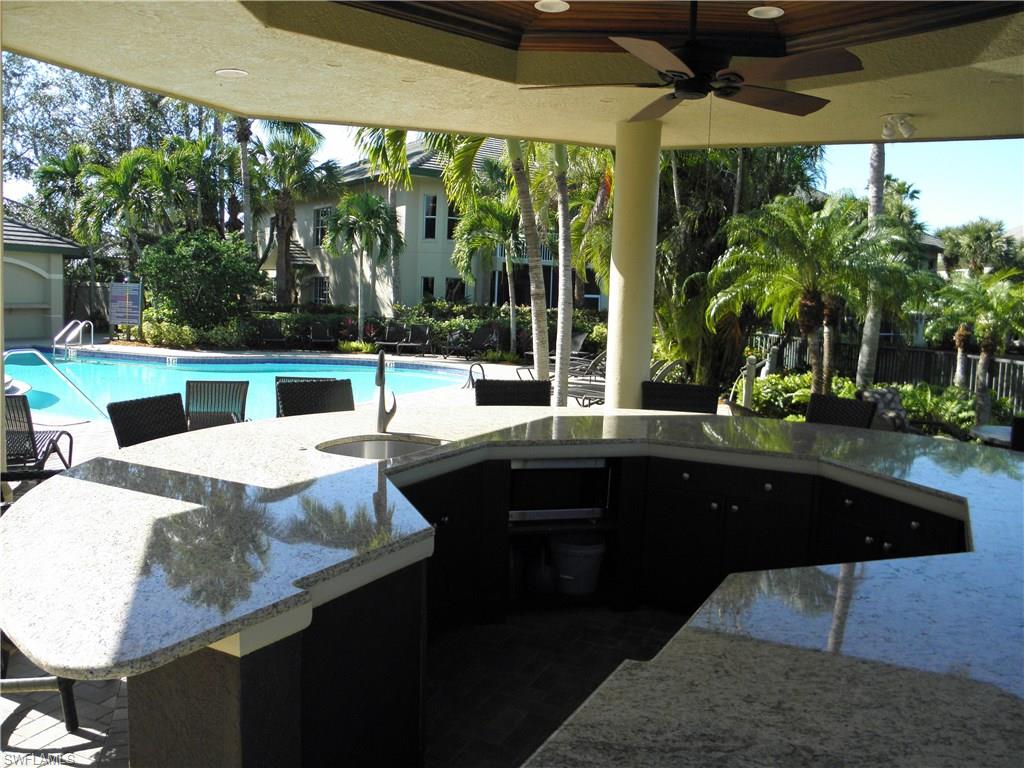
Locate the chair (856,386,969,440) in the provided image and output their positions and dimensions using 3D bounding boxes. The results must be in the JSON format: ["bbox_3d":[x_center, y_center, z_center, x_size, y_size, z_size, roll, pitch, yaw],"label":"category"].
[{"bbox_3d":[3.984,0.520,8.044,0.650,0.800,1.300,0,6,-20],"label":"chair"}]

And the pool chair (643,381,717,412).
[{"bbox_3d":[1.205,0.531,6.038,0.560,1.020,0.580,3,6,12],"label":"pool chair"}]

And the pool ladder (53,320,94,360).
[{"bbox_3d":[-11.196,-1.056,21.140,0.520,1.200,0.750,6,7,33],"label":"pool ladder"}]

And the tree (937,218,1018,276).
[{"bbox_3d":[19.944,-4.048,35.735,3.300,6.000,3.300,4,6,29],"label":"tree"}]

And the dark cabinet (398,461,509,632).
[{"bbox_3d":[-0.610,0.786,3.909,0.600,0.840,0.920,5,7,26],"label":"dark cabinet"}]

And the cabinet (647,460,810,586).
[{"bbox_3d":[1.238,0.801,4.566,0.870,0.860,0.580,4,6,27],"label":"cabinet"}]

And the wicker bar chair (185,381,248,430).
[{"bbox_3d":[-2.885,0.314,8.038,0.580,0.770,0.900,-1,7,-24],"label":"wicker bar chair"}]

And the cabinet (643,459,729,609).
[{"bbox_3d":[1.047,0.772,4.551,0.420,0.840,0.600,5,7,27],"label":"cabinet"}]

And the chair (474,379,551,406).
[{"bbox_3d":[0.061,0.553,5.791,0.560,1.080,0.580,0,5,-13],"label":"chair"}]

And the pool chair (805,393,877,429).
[{"bbox_3d":[1.883,0.647,5.281,0.580,1.080,0.560,-1,6,-25],"label":"pool chair"}]

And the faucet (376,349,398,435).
[{"bbox_3d":[-0.668,0.056,4.363,0.105,0.420,0.200,1,5,-3],"label":"faucet"}]

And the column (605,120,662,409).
[{"bbox_3d":[0.893,-0.425,6.261,0.330,2.990,0.330,2,5,5],"label":"column"}]

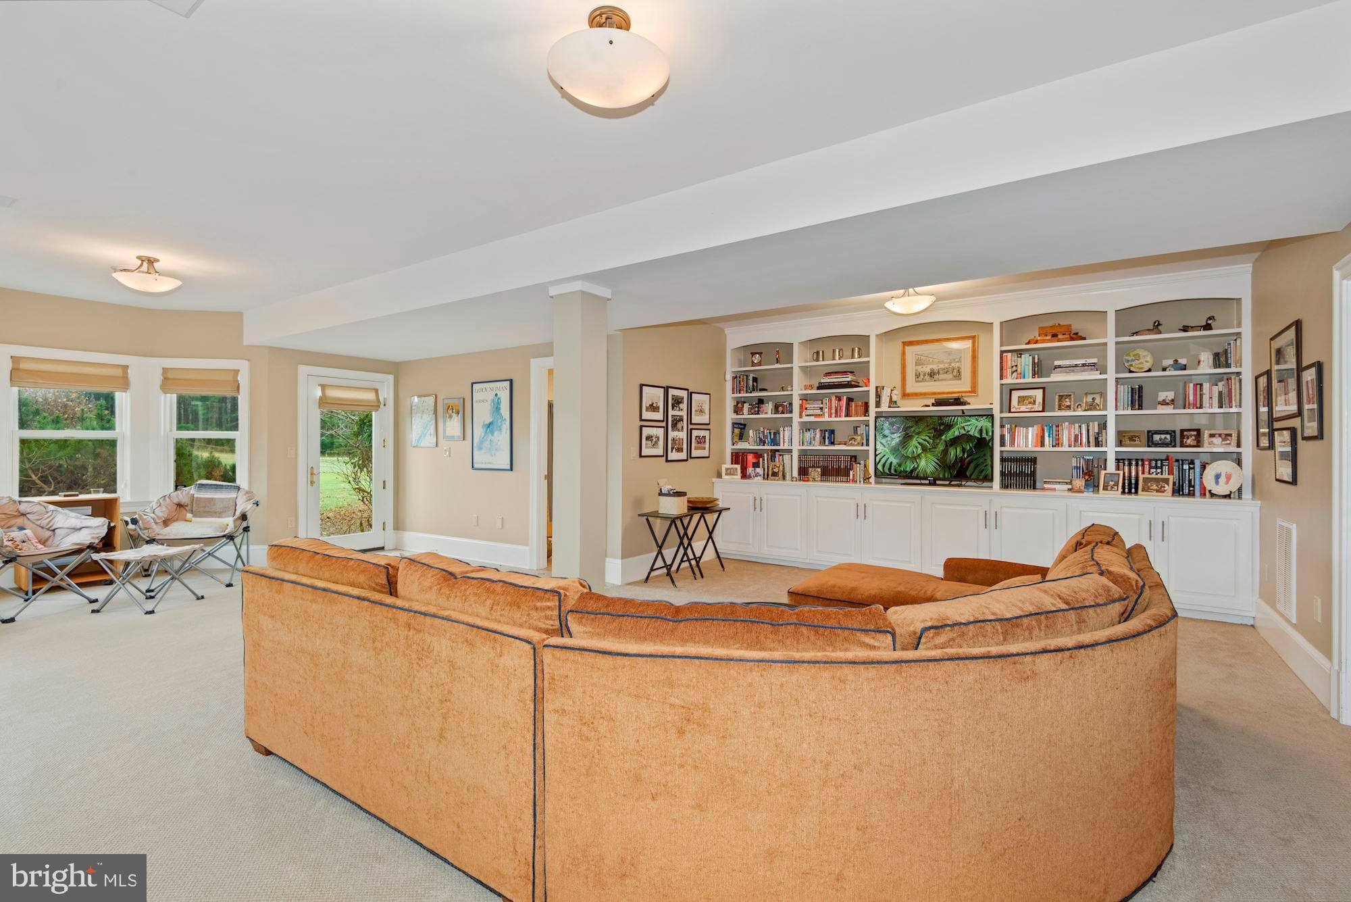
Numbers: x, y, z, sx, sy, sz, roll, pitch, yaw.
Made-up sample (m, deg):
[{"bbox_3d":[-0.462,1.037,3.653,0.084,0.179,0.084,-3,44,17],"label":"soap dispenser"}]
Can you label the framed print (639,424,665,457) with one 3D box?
[{"bbox_3d":[-0.234,-0.091,5.944,0.030,0.305,0.400,0,0,34],"label":"framed print"}]

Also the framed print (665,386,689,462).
[{"bbox_3d":[0.016,-0.276,6.314,0.030,0.770,0.405,0,0,34],"label":"framed print"}]

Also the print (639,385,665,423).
[{"bbox_3d":[-0.230,-0.475,6.070,0.025,0.365,0.380,1,0,34],"label":"print"}]

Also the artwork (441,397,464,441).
[{"bbox_3d":[-2.519,-0.358,6.829,0.345,0.475,0.030,0,0,34],"label":"artwork"}]

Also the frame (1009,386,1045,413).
[{"bbox_3d":[3.222,-0.459,5.497,0.285,0.225,0.035,0,0,40],"label":"frame"}]

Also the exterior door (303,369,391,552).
[{"bbox_3d":[-3.924,0.176,7.221,0.080,2.110,0.990,1,0,34],"label":"exterior door"}]

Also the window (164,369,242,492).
[{"bbox_3d":[-5.009,-0.200,6.382,0.740,1.340,0.080,0,0,-11],"label":"window"}]

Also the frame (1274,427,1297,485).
[{"bbox_3d":[3.835,0.032,3.779,0.025,0.338,0.380,1,0,34],"label":"frame"}]

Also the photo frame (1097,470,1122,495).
[{"bbox_3d":[3.572,0.264,4.925,0.050,0.195,0.155,0,0,-43],"label":"photo frame"}]

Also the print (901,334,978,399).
[{"bbox_3d":[2.651,-0.837,6.043,0.700,0.587,0.030,0,0,34],"label":"print"}]

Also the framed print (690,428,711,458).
[{"bbox_3d":[0.289,-0.079,6.837,0.025,0.335,0.395,1,0,34],"label":"framed print"}]

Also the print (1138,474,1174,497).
[{"bbox_3d":[3.825,0.278,4.779,0.215,0.165,0.050,0,0,44],"label":"print"}]

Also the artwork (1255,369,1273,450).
[{"bbox_3d":[4.168,-0.271,4.259,0.025,0.535,0.385,1,0,34],"label":"artwork"}]

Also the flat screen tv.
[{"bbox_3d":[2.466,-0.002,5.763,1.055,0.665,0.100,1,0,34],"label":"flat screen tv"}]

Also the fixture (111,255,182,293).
[{"bbox_3d":[-3.952,-1.320,4.505,0.400,0.250,0.400,0,0,34],"label":"fixture"}]

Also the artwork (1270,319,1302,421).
[{"bbox_3d":[3.696,-0.460,3.641,0.030,0.540,0.560,0,0,34],"label":"artwork"}]

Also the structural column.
[{"bbox_3d":[-0.659,0.093,4.088,0.295,2.380,0.280,1,0,34],"label":"structural column"}]

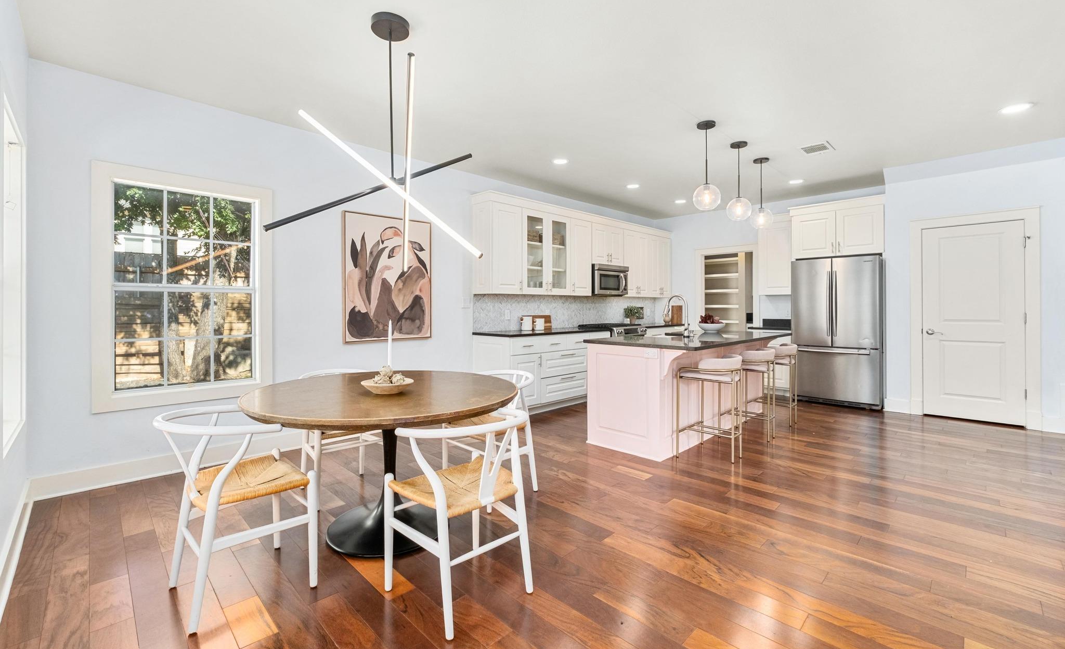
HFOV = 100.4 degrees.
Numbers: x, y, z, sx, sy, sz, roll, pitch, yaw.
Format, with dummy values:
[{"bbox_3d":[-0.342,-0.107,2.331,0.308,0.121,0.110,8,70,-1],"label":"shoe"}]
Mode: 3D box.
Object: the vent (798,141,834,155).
[{"bbox_3d":[2.801,-1.719,4.372,0.350,0.020,0.250,-2,2,-45],"label":"vent"}]

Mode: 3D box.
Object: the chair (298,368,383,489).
[{"bbox_3d":[-1.246,0.706,2.922,0.550,0.760,0.520,-2,2,-45],"label":"chair"}]

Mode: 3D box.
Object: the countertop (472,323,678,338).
[{"bbox_3d":[0.980,0.057,6.327,4.100,0.036,0.650,-2,2,-45],"label":"countertop"}]

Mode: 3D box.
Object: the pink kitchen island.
[{"bbox_3d":[1.652,0.568,4.384,2.320,0.914,1.060,-2,2,-44],"label":"pink kitchen island"}]

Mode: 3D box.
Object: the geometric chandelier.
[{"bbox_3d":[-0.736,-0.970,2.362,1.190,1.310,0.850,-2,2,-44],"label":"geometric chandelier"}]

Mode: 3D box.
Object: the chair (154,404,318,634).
[{"bbox_3d":[-1.293,0.760,1.921,0.520,0.765,0.550,-2,2,-44],"label":"chair"}]

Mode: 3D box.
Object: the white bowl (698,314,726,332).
[{"bbox_3d":[2.056,-0.014,5.070,0.315,0.205,0.315,0,2,0],"label":"white bowl"}]

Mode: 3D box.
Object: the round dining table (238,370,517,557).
[{"bbox_3d":[-0.783,0.726,2.449,1.400,0.755,1.400,0,1,0],"label":"round dining table"}]

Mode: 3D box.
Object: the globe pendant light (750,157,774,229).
[{"bbox_3d":[2.419,-1.373,4.691,0.245,0.731,0.245,-2,2,-45],"label":"globe pendant light"}]

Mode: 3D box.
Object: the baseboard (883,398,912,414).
[{"bbox_3d":[4.099,0.918,4.981,0.018,0.140,0.250,-2,2,-45],"label":"baseboard"}]

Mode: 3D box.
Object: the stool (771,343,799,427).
[{"bbox_3d":[2.510,0.600,4.606,0.500,0.820,0.430,-2,2,-44],"label":"stool"}]

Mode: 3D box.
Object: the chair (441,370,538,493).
[{"bbox_3d":[-0.240,0.712,2.937,0.520,0.765,0.550,-2,2,-44],"label":"chair"}]

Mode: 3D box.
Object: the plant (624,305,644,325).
[{"bbox_3d":[1.615,-0.154,7.118,0.290,0.310,0.260,-2,2,-44],"label":"plant"}]

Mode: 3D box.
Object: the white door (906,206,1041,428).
[{"bbox_3d":[4.537,-0.064,4.587,0.080,2.125,0.950,-2,2,-44],"label":"white door"}]

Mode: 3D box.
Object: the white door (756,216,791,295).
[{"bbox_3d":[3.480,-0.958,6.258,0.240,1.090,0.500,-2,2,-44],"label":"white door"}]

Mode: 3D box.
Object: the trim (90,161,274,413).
[{"bbox_3d":[-2.524,-0.264,3.295,1.065,1.667,0.050,-2,2,-45],"label":"trim"}]

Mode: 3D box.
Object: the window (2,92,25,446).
[{"bbox_3d":[-2.536,-0.221,2.174,0.080,1.550,0.910,-2,2,-45],"label":"window"}]

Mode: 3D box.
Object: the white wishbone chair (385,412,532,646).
[{"bbox_3d":[-0.290,0.755,1.889,0.550,0.765,0.520,-2,2,-44],"label":"white wishbone chair"}]

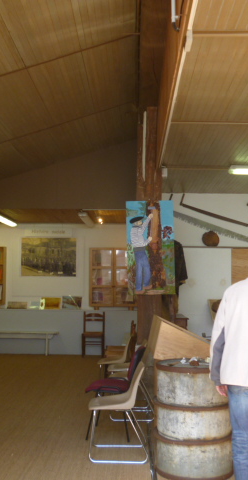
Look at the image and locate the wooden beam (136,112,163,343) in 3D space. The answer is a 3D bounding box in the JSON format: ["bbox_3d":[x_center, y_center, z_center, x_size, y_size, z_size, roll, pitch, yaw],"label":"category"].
[{"bbox_3d":[0.316,0.202,6.444,0.310,3.640,0.300,0,-4,2],"label":"wooden beam"}]

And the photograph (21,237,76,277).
[{"bbox_3d":[-1.497,0.317,10.231,1.100,0.770,0.040,0,-4,2],"label":"photograph"}]

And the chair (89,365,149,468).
[{"bbox_3d":[-0.035,1.502,4.557,0.500,0.800,0.470,0,-4,2],"label":"chair"}]

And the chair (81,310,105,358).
[{"bbox_3d":[-0.574,1.793,9.828,0.440,0.880,0.430,0,-4,2],"label":"chair"}]

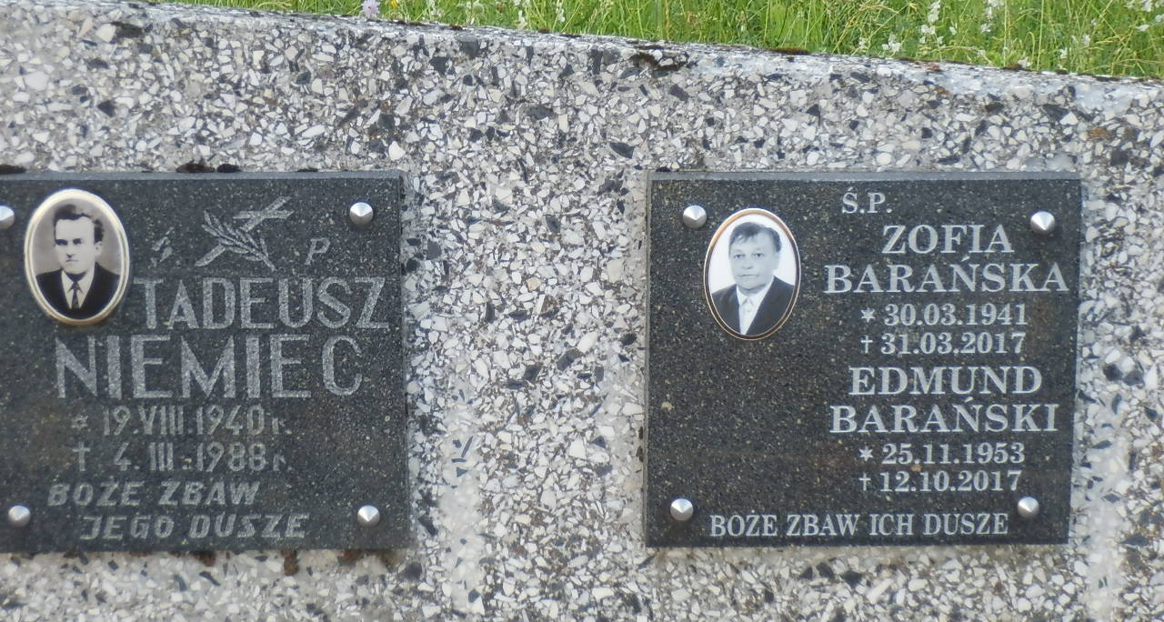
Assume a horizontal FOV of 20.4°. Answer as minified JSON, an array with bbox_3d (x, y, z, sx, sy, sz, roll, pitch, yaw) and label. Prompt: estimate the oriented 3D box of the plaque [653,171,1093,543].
[{"bbox_3d":[0.200,0.036,2.322,0.306,0.268,0.029,0,12,-3],"label":"plaque"}]

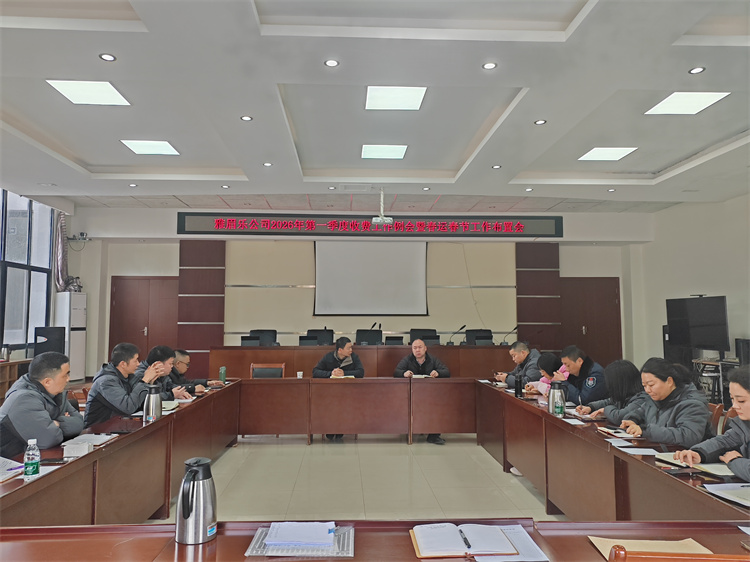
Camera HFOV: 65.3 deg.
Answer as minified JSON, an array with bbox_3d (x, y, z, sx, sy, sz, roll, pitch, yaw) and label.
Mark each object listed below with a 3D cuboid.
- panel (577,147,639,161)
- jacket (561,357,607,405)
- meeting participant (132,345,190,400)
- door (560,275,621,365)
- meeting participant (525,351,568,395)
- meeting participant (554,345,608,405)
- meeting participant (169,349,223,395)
[{"bbox_3d":[3.048,-1.659,7.679,0.585,0.040,0.600,0,-4,-3],"label":"panel"},{"bbox_3d":[1.810,0.986,5.085,0.570,0.680,0.560,0,-4,-5],"label":"jacket"},{"bbox_3d":[-2.128,1.231,5.311,0.900,1.200,0.580,0,-4,-2],"label":"meeting participant"},{"bbox_3d":[4.395,0.958,12.084,1.420,2.080,0.100,0,-4,-3],"label":"door"},{"bbox_3d":[1.787,1.276,5.839,0.900,1.150,0.560,0,-4,-2],"label":"meeting participant"},{"bbox_3d":[1.832,1.219,5.487,0.660,1.220,0.520,1,-4,-7],"label":"meeting participant"},{"bbox_3d":[-2.090,1.297,5.979,0.880,1.160,0.580,0,-4,-2],"label":"meeting participant"}]

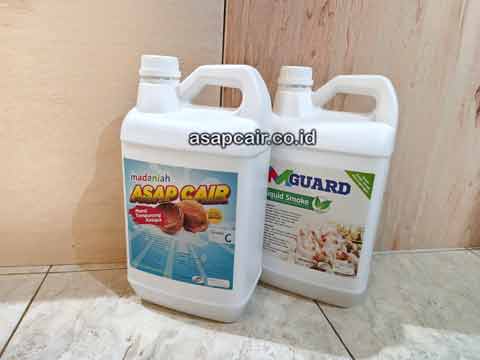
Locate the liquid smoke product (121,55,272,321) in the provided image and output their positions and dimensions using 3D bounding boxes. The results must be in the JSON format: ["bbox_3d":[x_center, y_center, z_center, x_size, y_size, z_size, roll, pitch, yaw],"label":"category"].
[{"bbox_3d":[-0.057,0.010,0.439,0.176,0.337,0.119,8,17,14],"label":"liquid smoke product"}]

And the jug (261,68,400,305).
[{"bbox_3d":[0.123,0.007,0.484,0.176,0.337,0.119,11,18,23],"label":"jug"}]

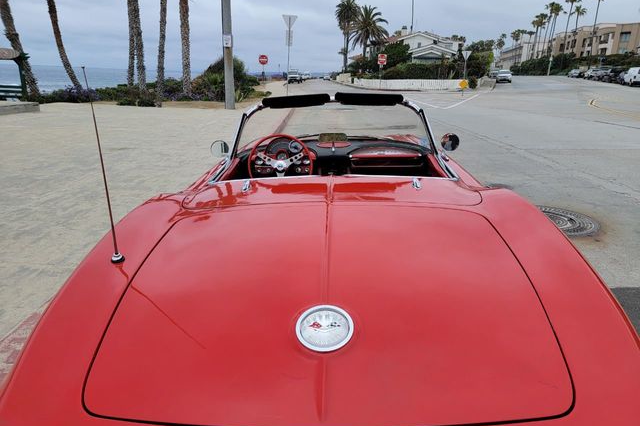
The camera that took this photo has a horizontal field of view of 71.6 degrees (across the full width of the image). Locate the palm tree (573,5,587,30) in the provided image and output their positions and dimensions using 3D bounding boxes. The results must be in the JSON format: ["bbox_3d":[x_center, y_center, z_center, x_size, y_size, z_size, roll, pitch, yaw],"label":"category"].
[{"bbox_3d":[49.753,-34.300,86.380,2.600,10.982,2.600,2,17,0],"label":"palm tree"}]

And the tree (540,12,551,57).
[{"bbox_3d":[52.979,-40.974,106.031,2.500,13.170,2.500,0,17,0],"label":"tree"}]

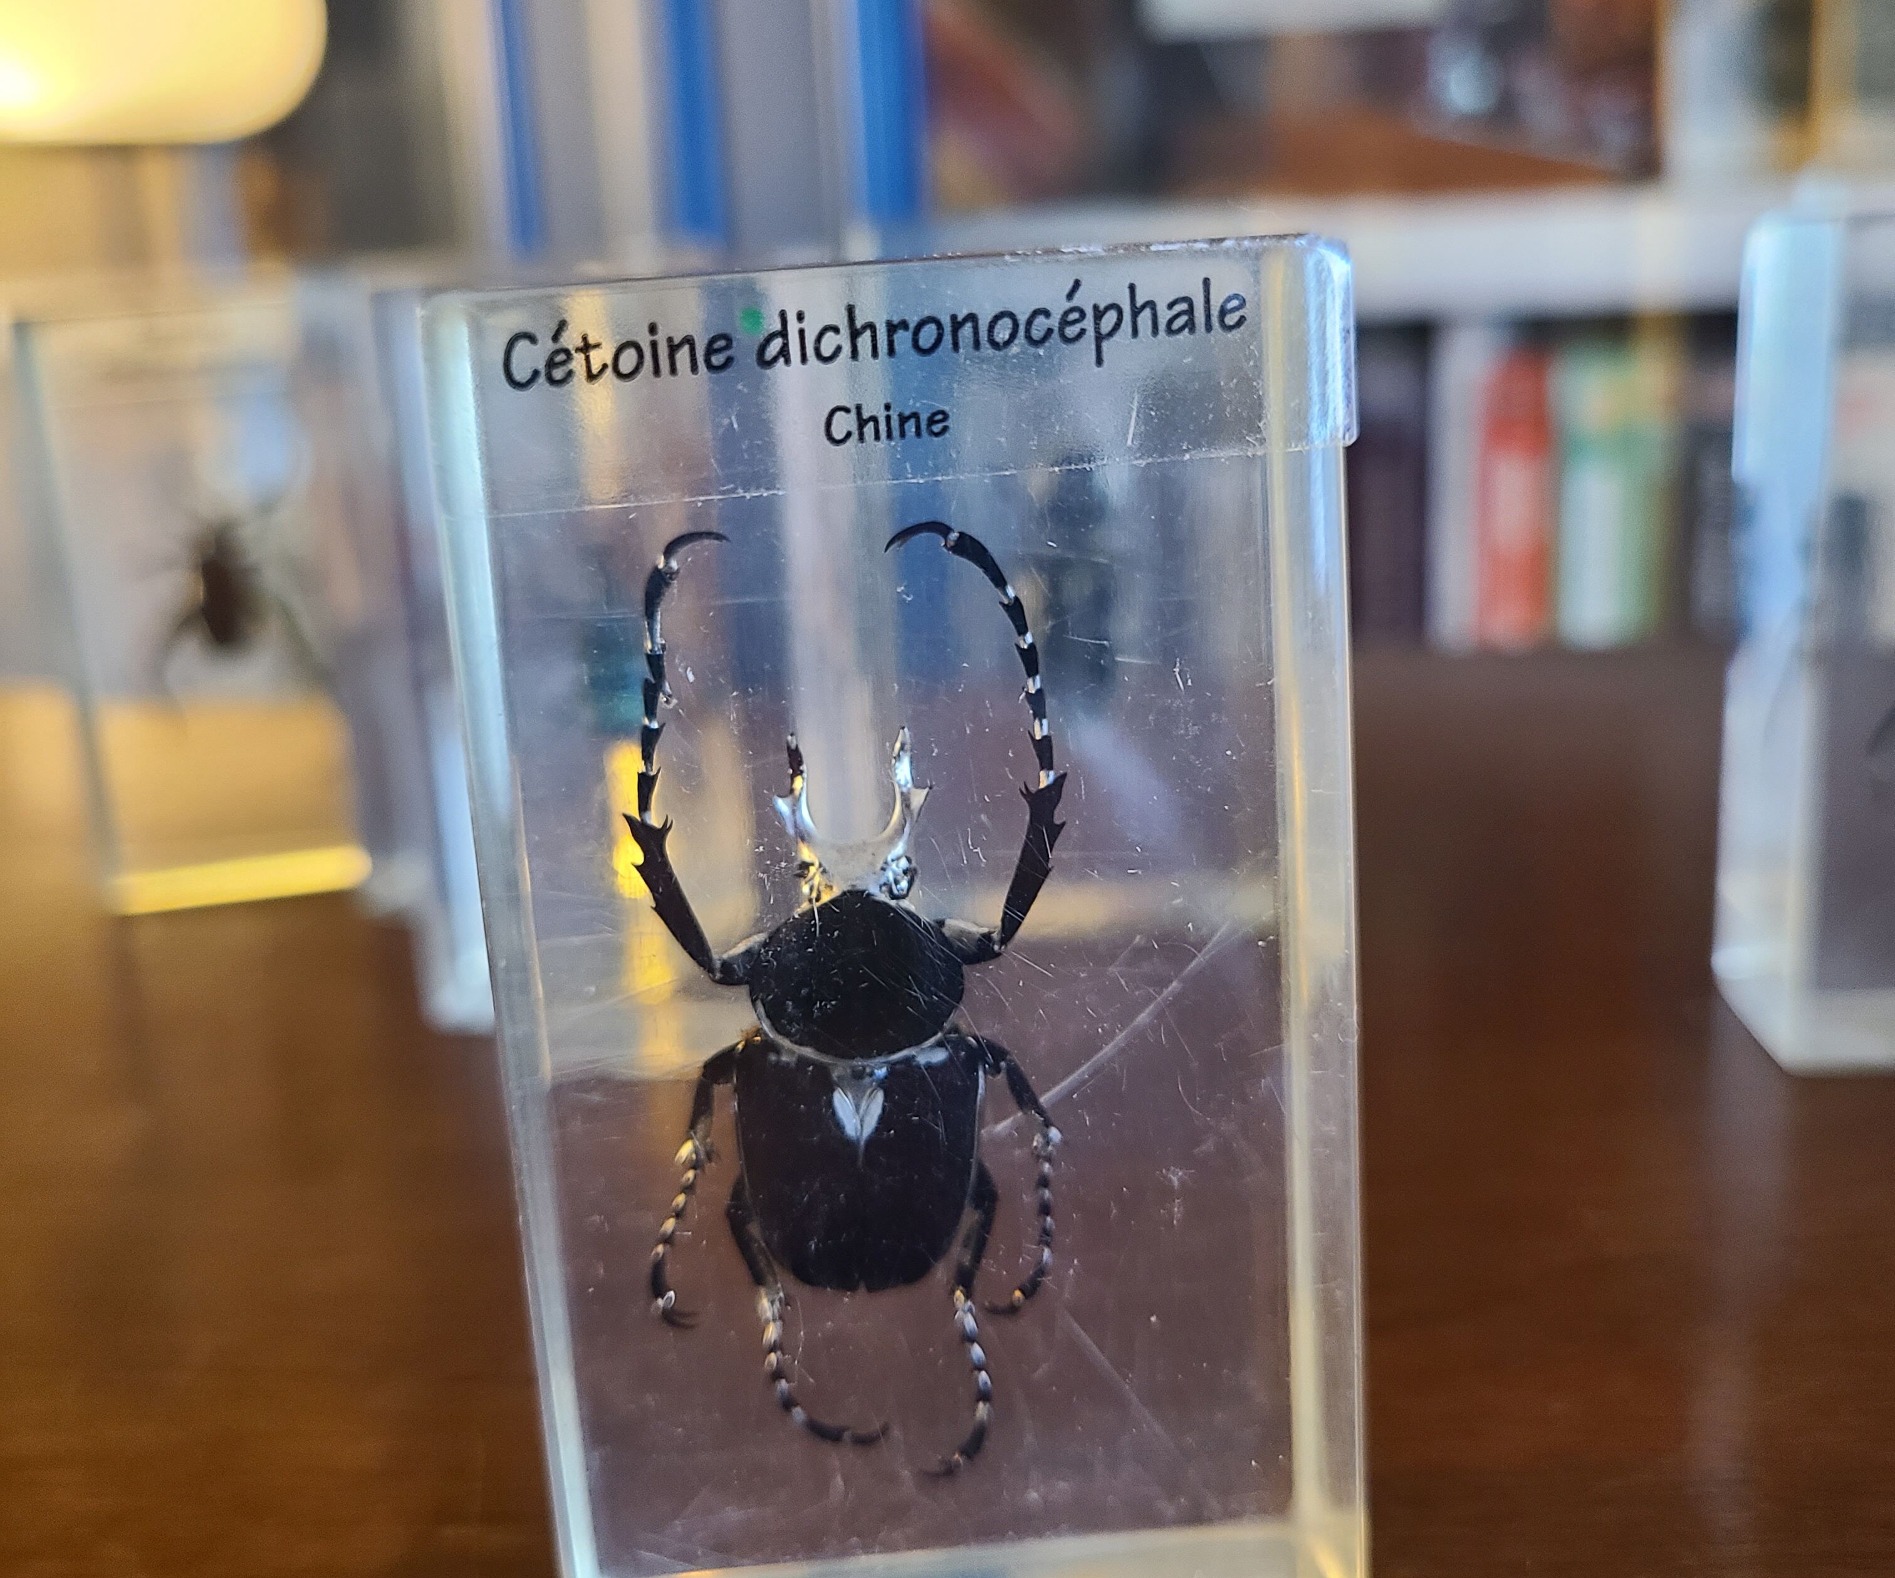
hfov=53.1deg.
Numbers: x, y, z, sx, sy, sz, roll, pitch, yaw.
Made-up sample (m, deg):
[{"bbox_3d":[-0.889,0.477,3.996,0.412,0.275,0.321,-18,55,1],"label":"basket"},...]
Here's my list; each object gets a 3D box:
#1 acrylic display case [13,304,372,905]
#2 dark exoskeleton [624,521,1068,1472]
[{"bbox_3d":[-0.090,-0.024,0.245,0.040,0.073,0.023,-7,16,-13],"label":"acrylic display case"},{"bbox_3d":[-0.004,0.013,0.098,0.022,0.053,0.009,-4,15,-4],"label":"dark exoskeleton"}]

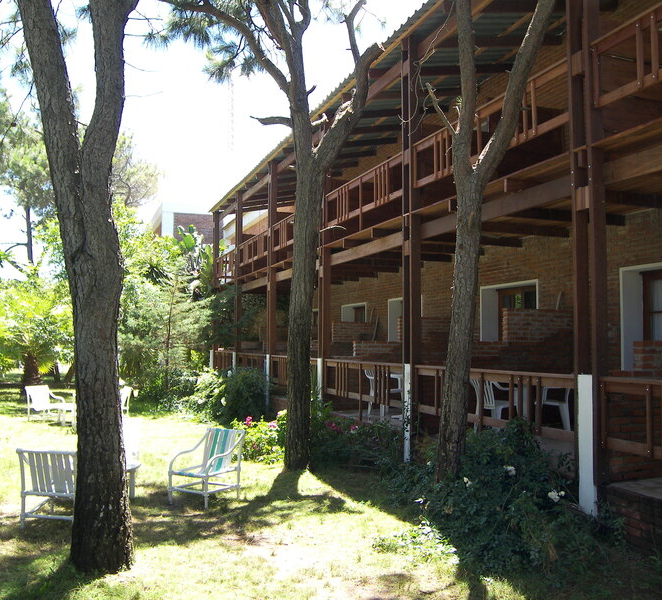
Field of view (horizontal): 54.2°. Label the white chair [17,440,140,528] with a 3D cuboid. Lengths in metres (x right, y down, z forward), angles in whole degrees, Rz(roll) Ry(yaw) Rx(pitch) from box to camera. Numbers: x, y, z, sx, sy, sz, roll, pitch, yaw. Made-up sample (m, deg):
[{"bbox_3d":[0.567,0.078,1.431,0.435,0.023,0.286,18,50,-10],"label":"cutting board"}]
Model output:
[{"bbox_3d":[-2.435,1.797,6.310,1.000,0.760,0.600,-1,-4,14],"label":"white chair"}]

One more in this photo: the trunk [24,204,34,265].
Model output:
[{"bbox_3d":[-15.114,-3.277,32.331,0.450,3.025,0.380,2,-4,-25],"label":"trunk"}]

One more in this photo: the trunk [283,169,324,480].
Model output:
[{"bbox_3d":[-0.396,0.187,9.312,0.518,4.464,0.420,0,-4,-2],"label":"trunk"}]

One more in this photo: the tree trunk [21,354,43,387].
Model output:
[{"bbox_3d":[-9.987,2.458,21.650,0.699,1.264,0.650,2,-4,-25],"label":"tree trunk"}]

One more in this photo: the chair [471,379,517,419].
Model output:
[{"bbox_3d":[2.288,1.475,9.073,0.560,0.820,0.570,2,-4,-28],"label":"chair"}]

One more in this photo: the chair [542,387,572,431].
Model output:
[{"bbox_3d":[3.148,1.473,8.977,0.560,0.820,0.570,-1,-4,15],"label":"chair"}]

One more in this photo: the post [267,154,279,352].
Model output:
[{"bbox_3d":[-1.390,-1.058,15.884,0.170,4.868,0.300,2,-4,-22],"label":"post"}]

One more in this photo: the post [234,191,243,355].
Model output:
[{"bbox_3d":[-2.679,-0.859,19.092,0.170,4.916,0.300,2,-4,-22],"label":"post"}]

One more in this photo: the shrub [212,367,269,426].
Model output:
[{"bbox_3d":[-2.001,2.110,14.308,1.282,1.273,1.200,1,-4,-8],"label":"shrub"}]

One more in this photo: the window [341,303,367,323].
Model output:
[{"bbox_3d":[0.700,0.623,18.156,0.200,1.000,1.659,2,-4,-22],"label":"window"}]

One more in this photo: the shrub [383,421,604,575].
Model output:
[{"bbox_3d":[1.419,1.645,6.023,1.200,0.970,2.100,2,-4,-22],"label":"shrub"}]

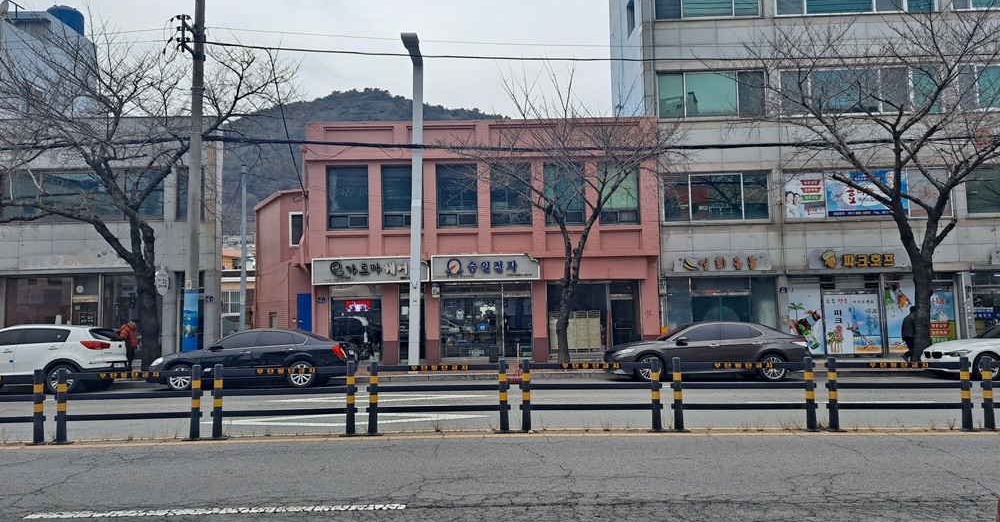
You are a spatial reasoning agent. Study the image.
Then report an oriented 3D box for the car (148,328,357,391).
[{"bbox_3d":[-5.881,2.272,16.854,4.920,1.480,1.790,-1,-5,-2],"label":"car"}]

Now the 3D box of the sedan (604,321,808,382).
[{"bbox_3d":[4.879,2.081,16.649,4.885,1.445,1.840,-1,-5,0],"label":"sedan"}]

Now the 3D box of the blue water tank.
[{"bbox_3d":[-18.459,-9.909,29.420,1.633,1.750,1.633,-1,-5,0],"label":"blue water tank"}]

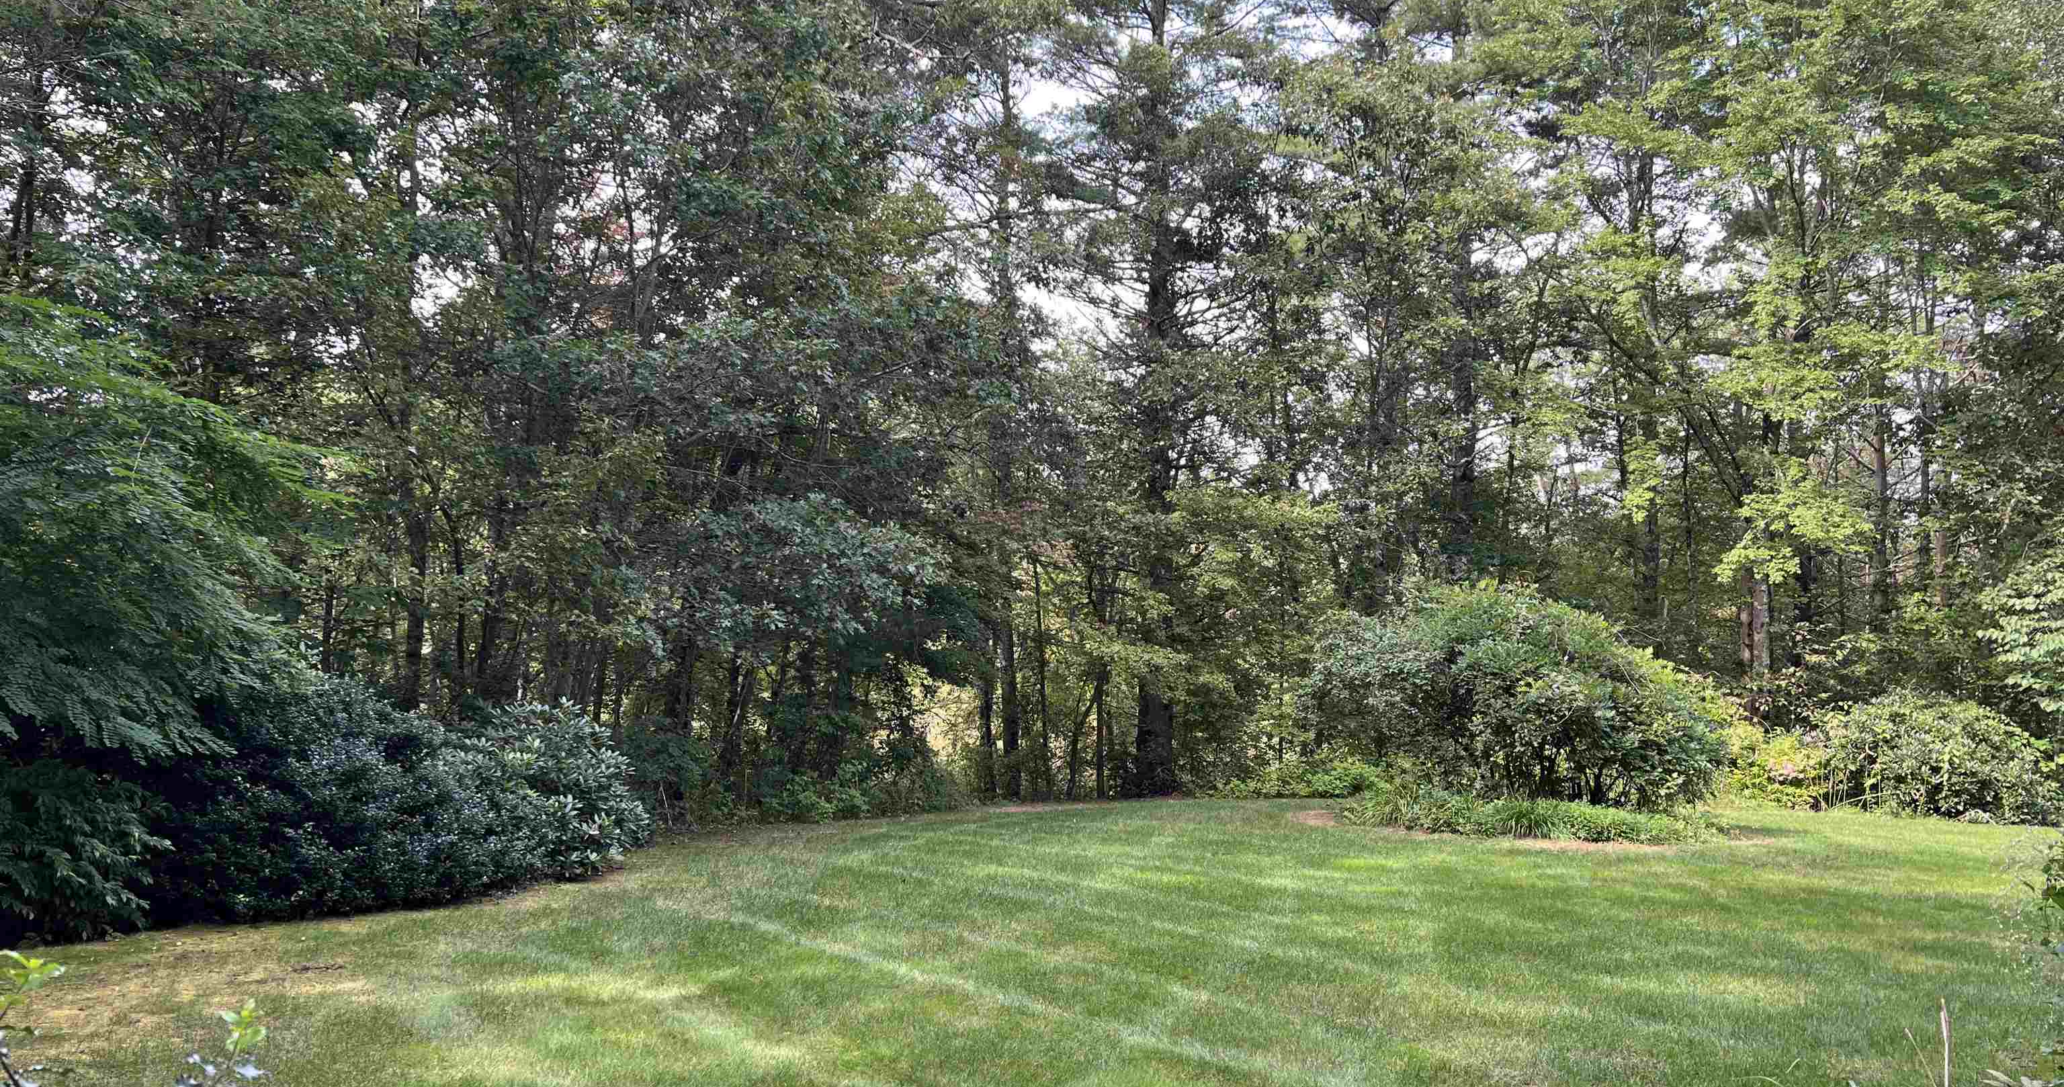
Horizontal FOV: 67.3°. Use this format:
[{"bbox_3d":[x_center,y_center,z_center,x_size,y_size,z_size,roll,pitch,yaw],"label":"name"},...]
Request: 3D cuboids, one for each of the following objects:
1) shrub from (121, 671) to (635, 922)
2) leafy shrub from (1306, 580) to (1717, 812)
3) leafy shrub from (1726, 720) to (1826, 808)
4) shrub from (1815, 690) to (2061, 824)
[{"bbox_3d":[-4.416,1.606,10.451,2.960,1.407,1.941,3,-4,-37],"label":"shrub"},{"bbox_3d":[4.657,1.521,14.784,3.600,2.120,3.000,-1,-4,17],"label":"leafy shrub"},{"bbox_3d":[7.530,2.185,15.615,1.000,0.900,0.900,-2,-4,25],"label":"leafy shrub"},{"bbox_3d":[9.042,2.010,15.386,2.200,1.220,1.800,-2,-4,30],"label":"shrub"}]

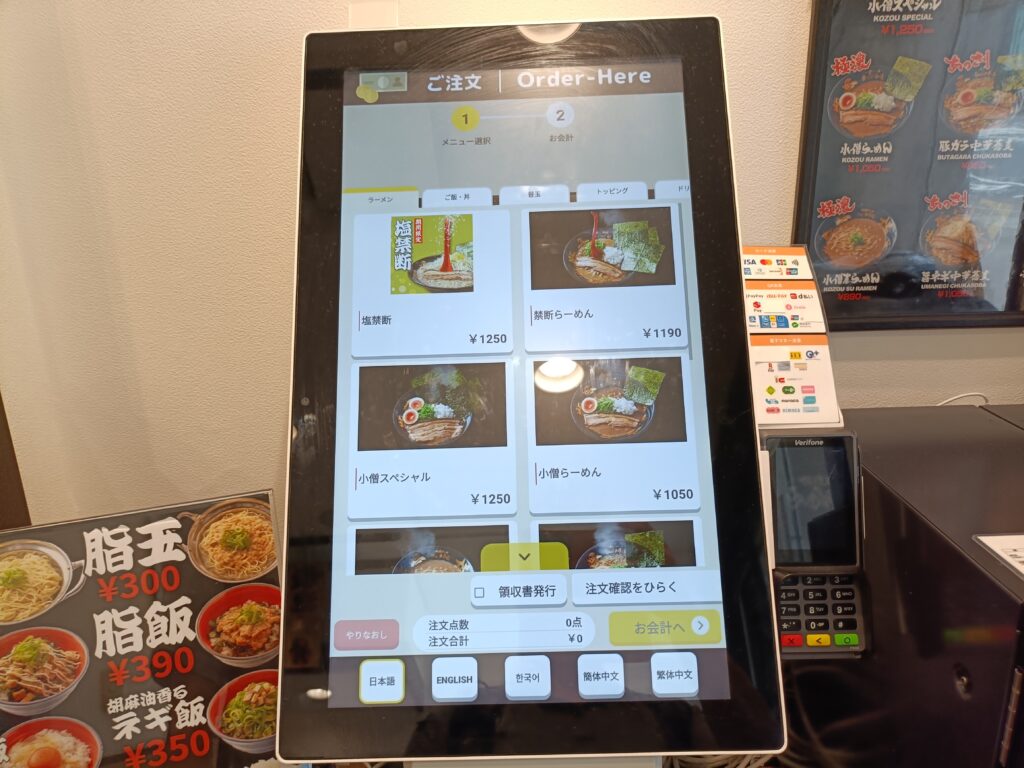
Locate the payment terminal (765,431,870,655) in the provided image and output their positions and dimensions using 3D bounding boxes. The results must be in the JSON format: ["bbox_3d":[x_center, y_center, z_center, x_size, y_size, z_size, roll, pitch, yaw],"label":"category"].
[{"bbox_3d":[0.254,0.136,0.642,0.085,0.187,0.050,-1,-7,2],"label":"payment terminal"}]

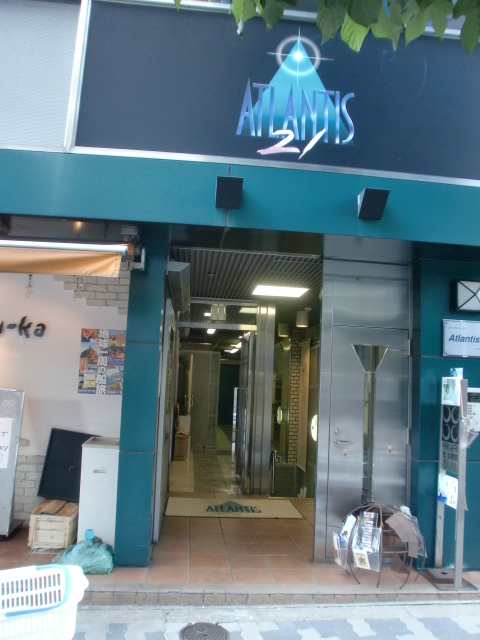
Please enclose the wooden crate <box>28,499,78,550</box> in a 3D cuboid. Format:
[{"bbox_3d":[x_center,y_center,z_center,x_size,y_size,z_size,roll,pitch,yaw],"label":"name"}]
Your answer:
[{"bbox_3d":[-1.538,1.703,4.365,0.320,0.270,0.500,3,-6,-5],"label":"wooden crate"}]

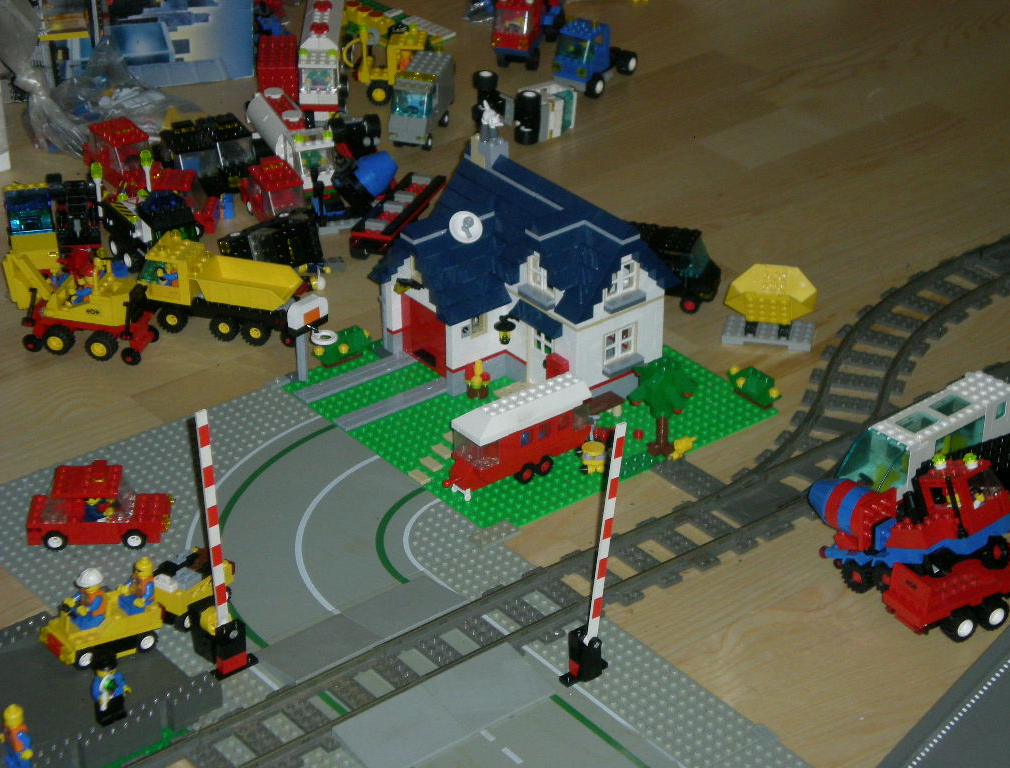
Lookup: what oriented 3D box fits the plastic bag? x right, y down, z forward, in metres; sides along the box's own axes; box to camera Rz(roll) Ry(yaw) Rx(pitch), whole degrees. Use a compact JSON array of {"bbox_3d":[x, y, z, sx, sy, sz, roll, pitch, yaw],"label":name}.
[{"bbox_3d":[-0.332,-0.255,2.226,0.132,0.058,0.105,0,30,0],"label":"plastic bag"}]

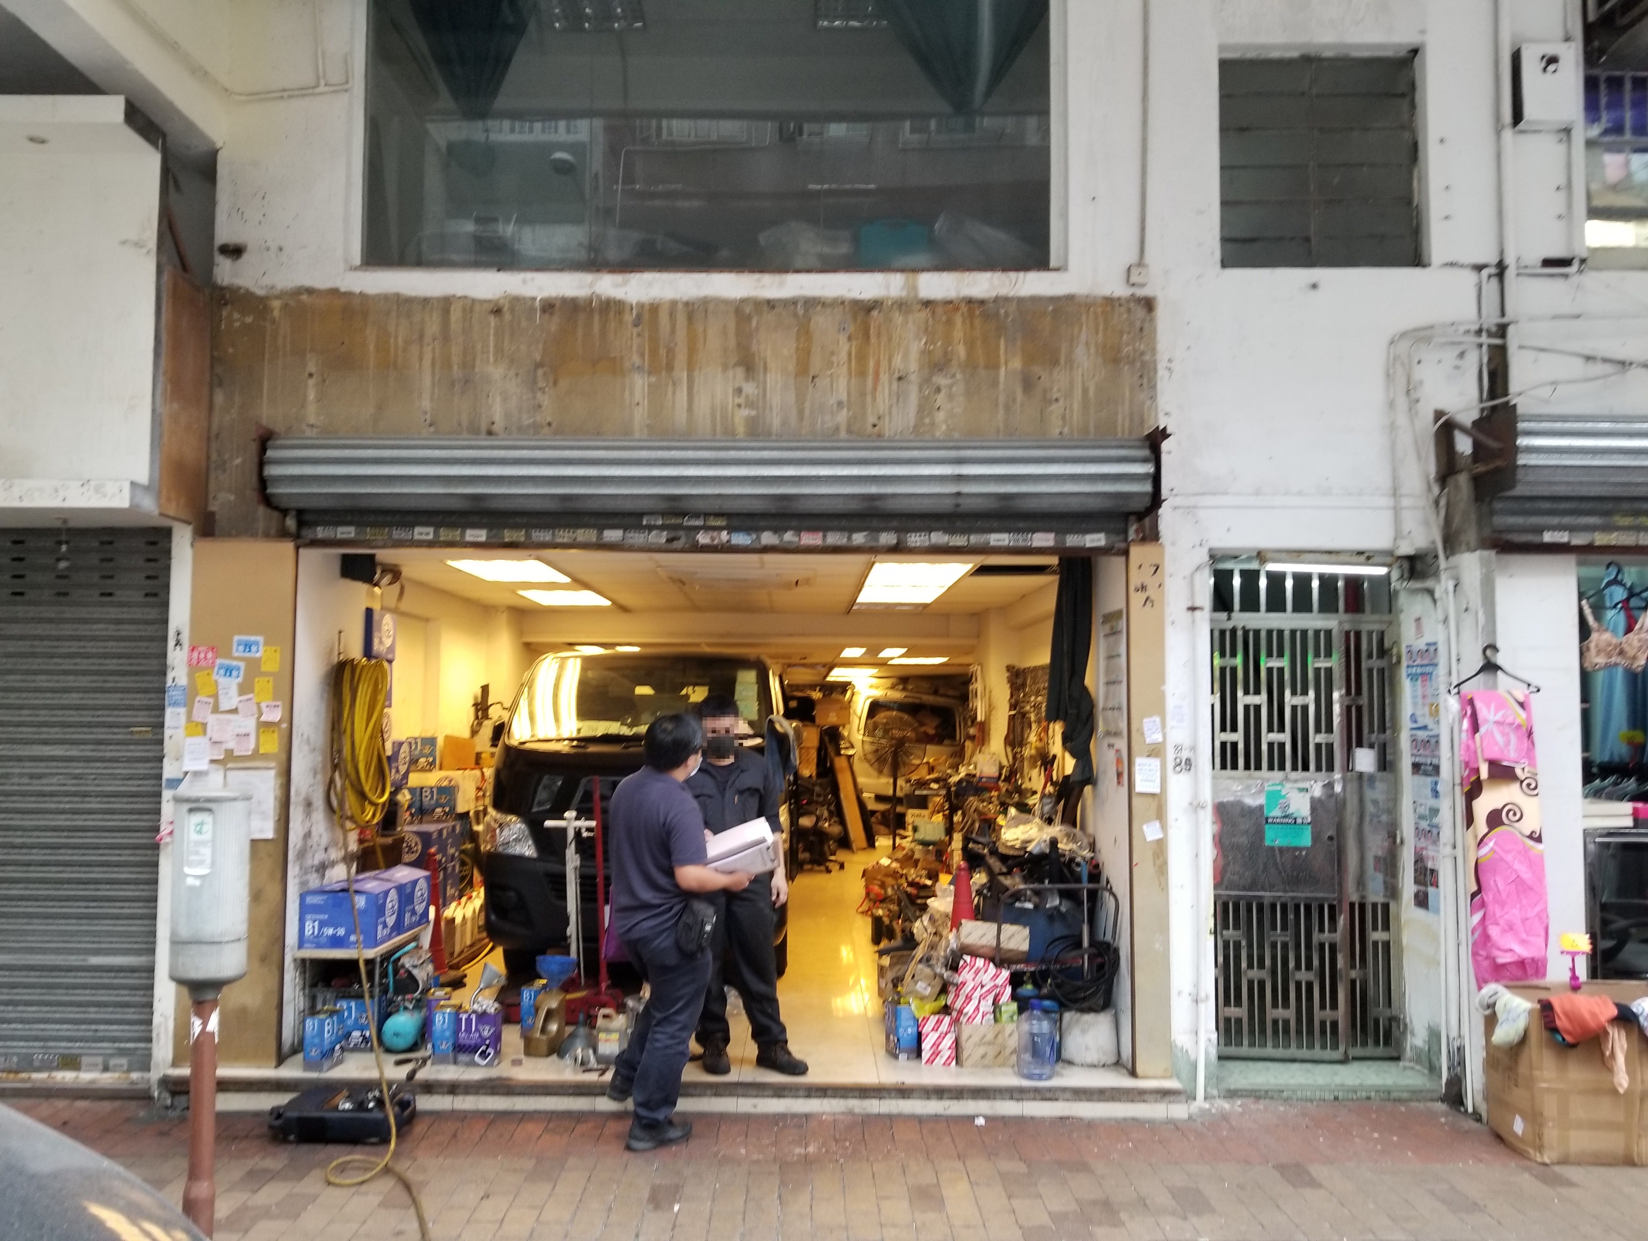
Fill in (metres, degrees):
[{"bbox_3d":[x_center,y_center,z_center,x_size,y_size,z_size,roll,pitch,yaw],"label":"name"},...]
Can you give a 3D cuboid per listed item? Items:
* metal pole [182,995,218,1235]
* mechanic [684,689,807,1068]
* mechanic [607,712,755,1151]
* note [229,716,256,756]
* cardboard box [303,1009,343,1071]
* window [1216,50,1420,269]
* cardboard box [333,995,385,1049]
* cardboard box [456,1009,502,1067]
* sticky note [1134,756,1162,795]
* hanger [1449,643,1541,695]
[{"bbox_3d":[-1.991,1.623,3.970,0.082,0.840,0.082,0,-4,2],"label":"metal pole"},{"bbox_3d":[-0.371,1.140,5.458,0.500,1.650,0.380,0,-4,6],"label":"mechanic"},{"bbox_3d":[-0.606,1.233,5.060,0.500,1.700,0.480,3,-5,-30],"label":"mechanic"},{"bbox_3d":[-2.530,0.504,5.411,0.105,0.170,0.010,0,-4,2],"label":"note"},{"bbox_3d":[-2.147,1.802,5.359,0.098,0.240,0.165,0,-3,8],"label":"cardboard box"},{"bbox_3d":[2.250,-2.087,5.696,0.928,1.033,0.070,0,-3,0],"label":"window"},{"bbox_3d":[-2.107,1.818,5.628,0.165,0.240,0.100,1,-3,-3],"label":"cardboard box"},{"bbox_3d":[-1.492,1.815,5.422,0.185,0.230,0.100,0,-3,0],"label":"cardboard box"},{"bbox_3d":[1.397,0.667,5.351,0.107,0.152,0.004,0,-3,0],"label":"sticky note"},{"bbox_3d":[2.766,0.198,5.128,0.378,0.209,0.040,0,-3,8],"label":"hanger"}]

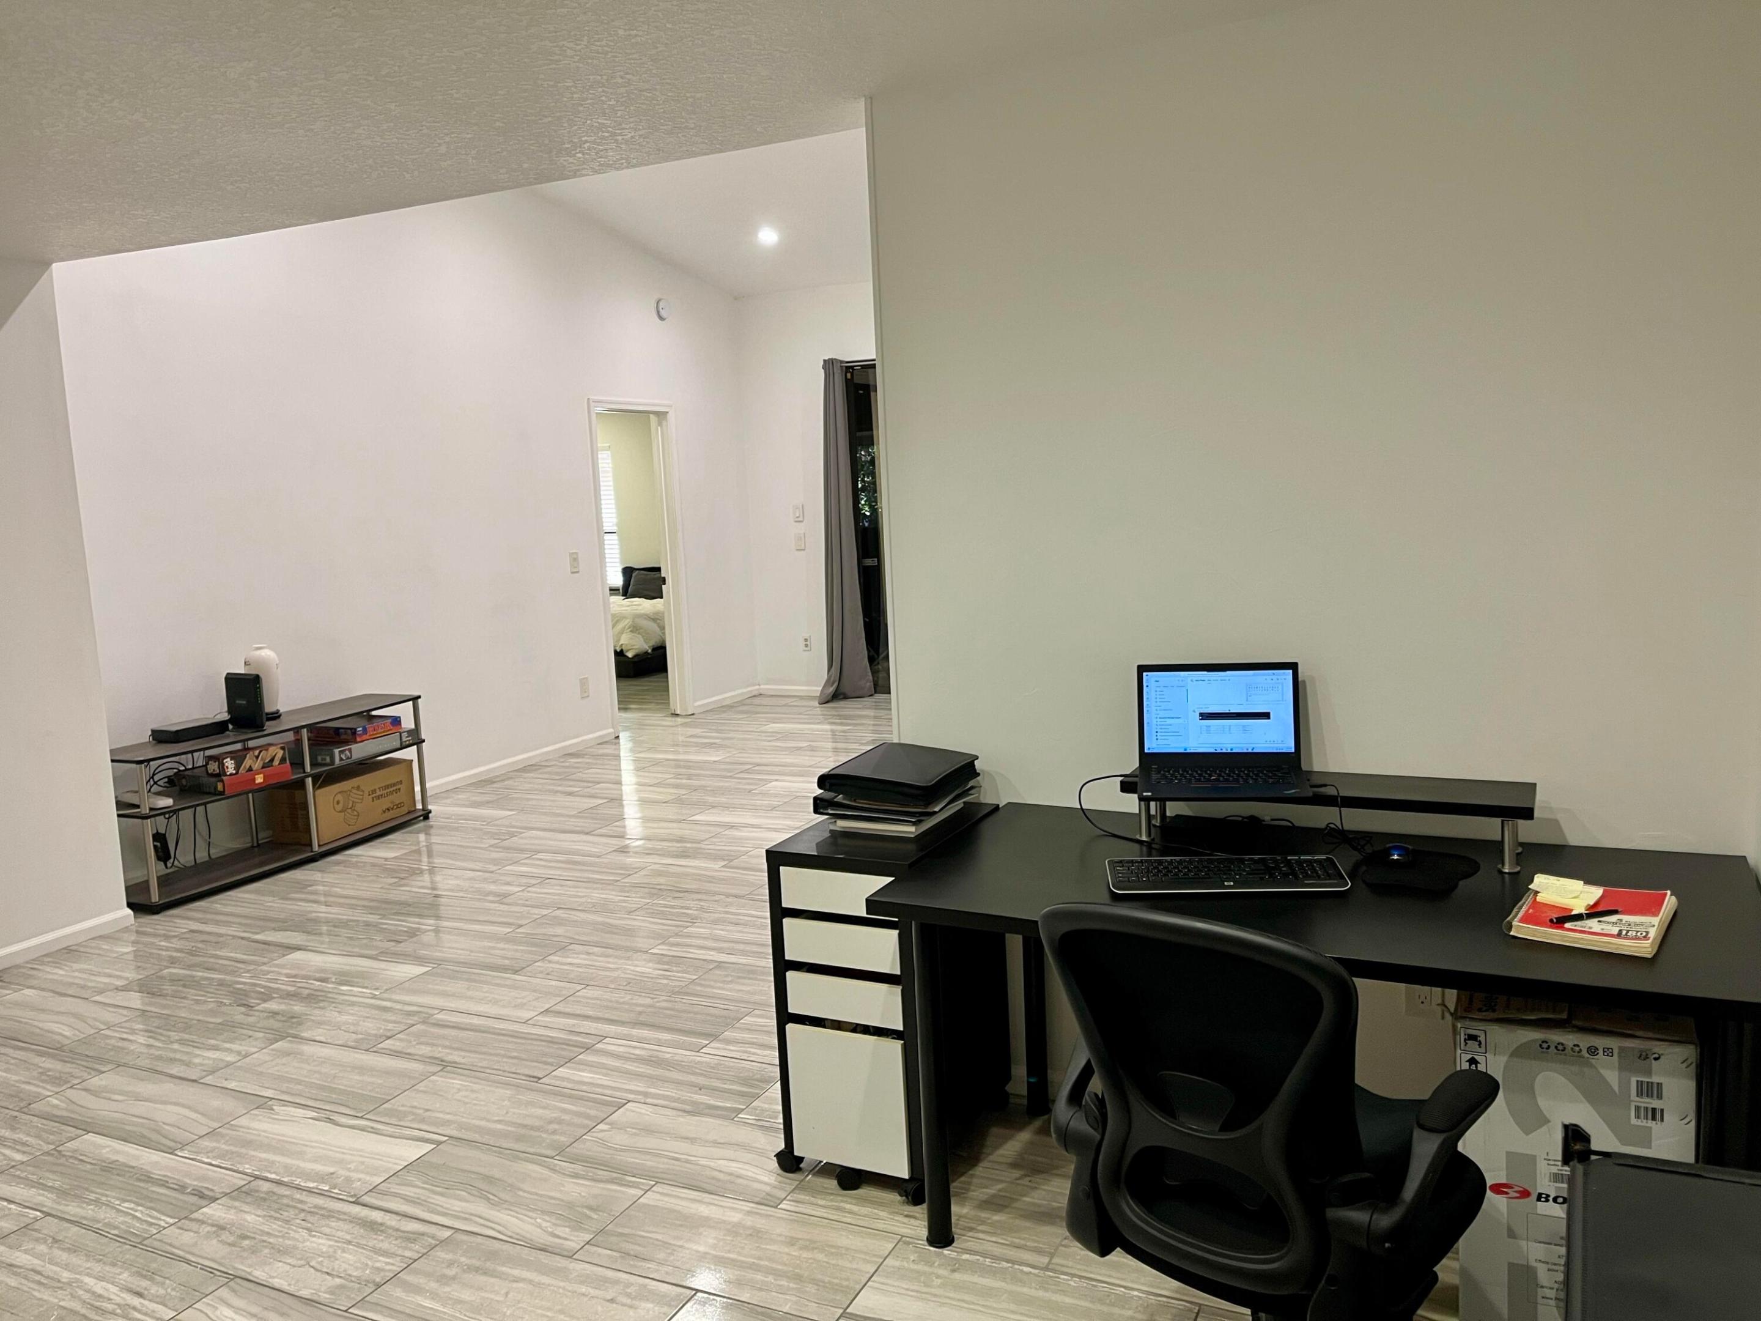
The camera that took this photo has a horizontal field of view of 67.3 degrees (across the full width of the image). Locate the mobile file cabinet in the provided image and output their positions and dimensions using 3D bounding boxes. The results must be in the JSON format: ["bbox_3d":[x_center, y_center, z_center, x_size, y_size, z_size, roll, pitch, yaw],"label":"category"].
[{"bbox_3d":[0.037,0.755,3.085,0.350,0.750,0.500,1,9,26],"label":"mobile file cabinet"}]

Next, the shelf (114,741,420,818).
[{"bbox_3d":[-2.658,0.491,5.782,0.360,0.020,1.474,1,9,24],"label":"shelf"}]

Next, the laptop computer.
[{"bbox_3d":[0.699,0.146,2.711,0.335,0.238,0.265,-1,8,12],"label":"laptop computer"}]

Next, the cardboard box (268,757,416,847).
[{"bbox_3d":[-2.482,0.653,6.138,0.265,0.247,0.613,1,8,22],"label":"cardboard box"}]

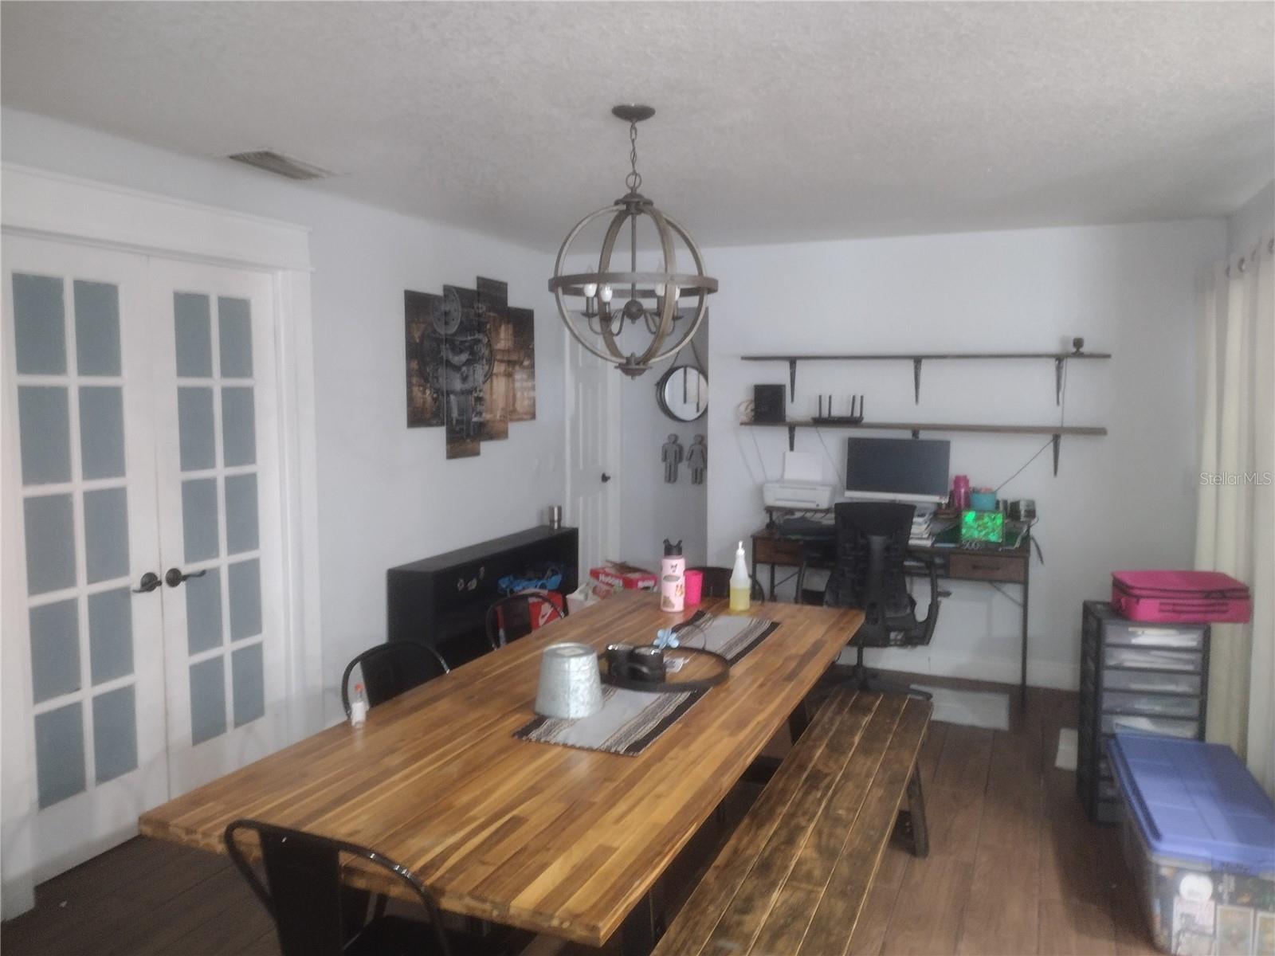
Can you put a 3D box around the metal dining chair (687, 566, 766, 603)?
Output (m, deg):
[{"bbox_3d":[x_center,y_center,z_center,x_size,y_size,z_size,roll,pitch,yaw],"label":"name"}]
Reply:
[{"bbox_3d":[0.233,0.815,3.981,0.450,0.850,0.500,3,6,23],"label":"metal dining chair"}]

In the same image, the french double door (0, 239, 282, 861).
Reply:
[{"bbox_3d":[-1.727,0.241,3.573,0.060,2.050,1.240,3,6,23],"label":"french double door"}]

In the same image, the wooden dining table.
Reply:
[{"bbox_3d":[-0.074,0.963,2.903,1.010,0.755,2.380,2,6,22],"label":"wooden dining table"}]

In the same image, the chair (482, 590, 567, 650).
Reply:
[{"bbox_3d":[-0.267,0.868,3.547,0.480,0.845,0.440,4,6,31],"label":"chair"}]

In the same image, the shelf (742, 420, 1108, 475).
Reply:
[{"bbox_3d":[1.511,-0.159,5.450,1.900,0.260,0.220,3,6,23],"label":"shelf"}]

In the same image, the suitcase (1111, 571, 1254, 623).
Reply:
[{"bbox_3d":[2.027,0.440,3.732,0.420,0.135,0.285,2,5,14],"label":"suitcase"}]

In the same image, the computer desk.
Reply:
[{"bbox_3d":[1.369,0.725,5.437,1.440,0.800,0.490,3,6,23],"label":"computer desk"}]

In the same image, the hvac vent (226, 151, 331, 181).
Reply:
[{"bbox_3d":[-1.337,-1.187,3.796,0.210,0.030,0.420,3,6,23],"label":"hvac vent"}]

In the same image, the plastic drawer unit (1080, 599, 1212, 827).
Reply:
[{"bbox_3d":[1.905,0.892,3.774,0.375,0.780,0.300,2,5,13],"label":"plastic drawer unit"}]

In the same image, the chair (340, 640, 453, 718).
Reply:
[{"bbox_3d":[-0.485,0.920,2.837,0.500,0.850,0.450,3,6,23],"label":"chair"}]

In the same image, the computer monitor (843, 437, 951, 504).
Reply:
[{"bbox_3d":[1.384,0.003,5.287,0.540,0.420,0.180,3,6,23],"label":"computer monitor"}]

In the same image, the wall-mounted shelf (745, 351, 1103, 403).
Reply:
[{"bbox_3d":[1.490,-0.524,5.324,1.870,0.260,0.260,3,6,23],"label":"wall-mounted shelf"}]

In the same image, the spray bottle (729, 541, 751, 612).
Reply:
[{"bbox_3d":[0.400,0.372,3.843,0.080,0.265,0.086,1,5,6],"label":"spray bottle"}]

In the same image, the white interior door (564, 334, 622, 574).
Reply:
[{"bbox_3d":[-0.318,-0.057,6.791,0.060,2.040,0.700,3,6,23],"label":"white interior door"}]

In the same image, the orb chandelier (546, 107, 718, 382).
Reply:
[{"bbox_3d":[-0.012,-0.711,3.042,0.515,0.805,0.515,0,5,0],"label":"orb chandelier"}]

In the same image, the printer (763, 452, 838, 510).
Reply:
[{"bbox_3d":[0.936,0.021,5.670,0.390,0.300,0.250,3,6,23],"label":"printer"}]

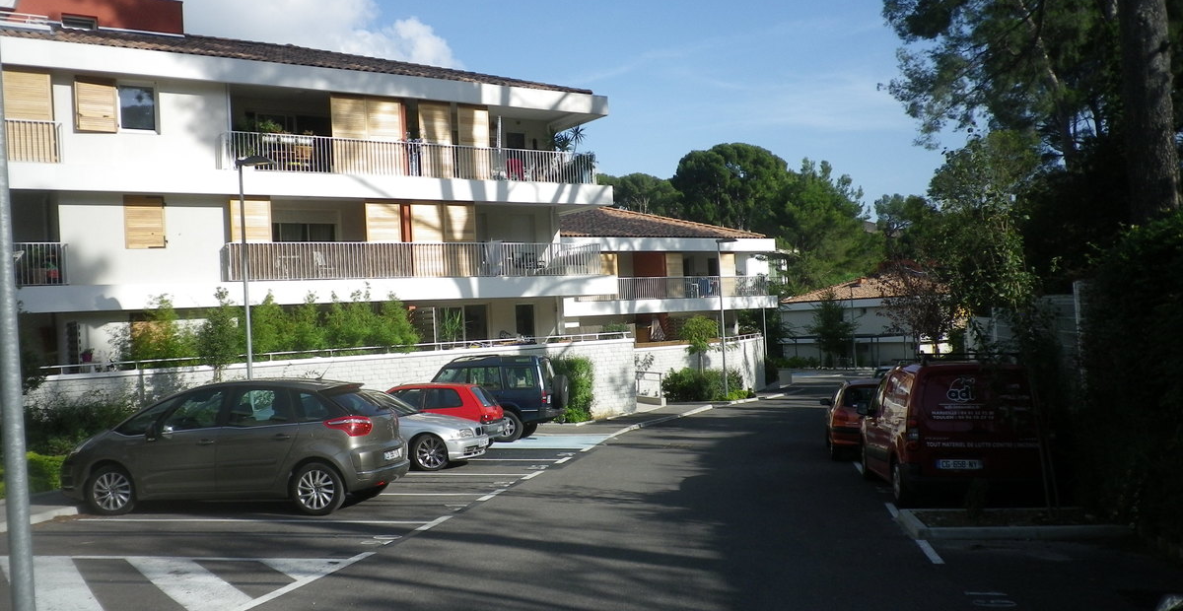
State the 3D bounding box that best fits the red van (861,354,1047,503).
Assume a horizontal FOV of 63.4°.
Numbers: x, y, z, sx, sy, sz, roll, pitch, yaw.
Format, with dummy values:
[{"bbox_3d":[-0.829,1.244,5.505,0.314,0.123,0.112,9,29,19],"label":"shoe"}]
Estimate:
[{"bbox_3d":[4.907,1.614,13.290,1.800,1.820,4.340,-2,-4,9],"label":"red van"}]

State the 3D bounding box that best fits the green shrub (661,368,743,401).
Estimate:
[{"bbox_3d":[4.600,3.270,39.600,3.400,1.450,1.700,-2,-1,-32],"label":"green shrub"}]

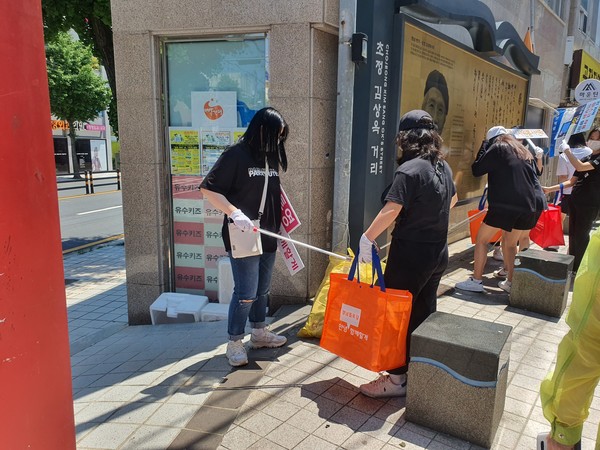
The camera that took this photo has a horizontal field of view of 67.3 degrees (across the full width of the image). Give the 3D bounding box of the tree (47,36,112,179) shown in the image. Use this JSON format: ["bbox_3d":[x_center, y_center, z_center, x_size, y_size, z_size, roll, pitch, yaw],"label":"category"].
[{"bbox_3d":[-10.900,-5.600,21.800,3.700,6.500,3.700,-3,12,-20],"label":"tree"}]

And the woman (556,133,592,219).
[{"bbox_3d":[3.430,-0.410,5.750,0.450,1.550,0.330,0,11,-5],"label":"woman"}]

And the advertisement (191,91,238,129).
[{"bbox_3d":[-0.782,-1.051,4.120,0.445,0.350,0.020,4,11,14],"label":"advertisement"}]

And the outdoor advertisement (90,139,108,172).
[{"bbox_3d":[-11.572,-3.998,26.000,0.950,1.900,0.060,-10,15,-44],"label":"outdoor advertisement"}]

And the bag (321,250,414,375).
[{"bbox_3d":[0.350,0.404,2.320,0.201,0.539,0.398,2,6,-38],"label":"bag"}]

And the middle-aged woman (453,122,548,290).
[{"bbox_3d":[1.880,-0.126,4.250,0.620,1.500,0.520,10,14,39],"label":"middle-aged woman"}]

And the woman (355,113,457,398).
[{"bbox_3d":[0.625,0.135,2.530,0.430,1.570,0.540,10,14,39],"label":"woman"}]

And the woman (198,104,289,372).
[{"bbox_3d":[-0.325,0.070,2.800,0.420,1.580,0.480,11,15,42],"label":"woman"}]

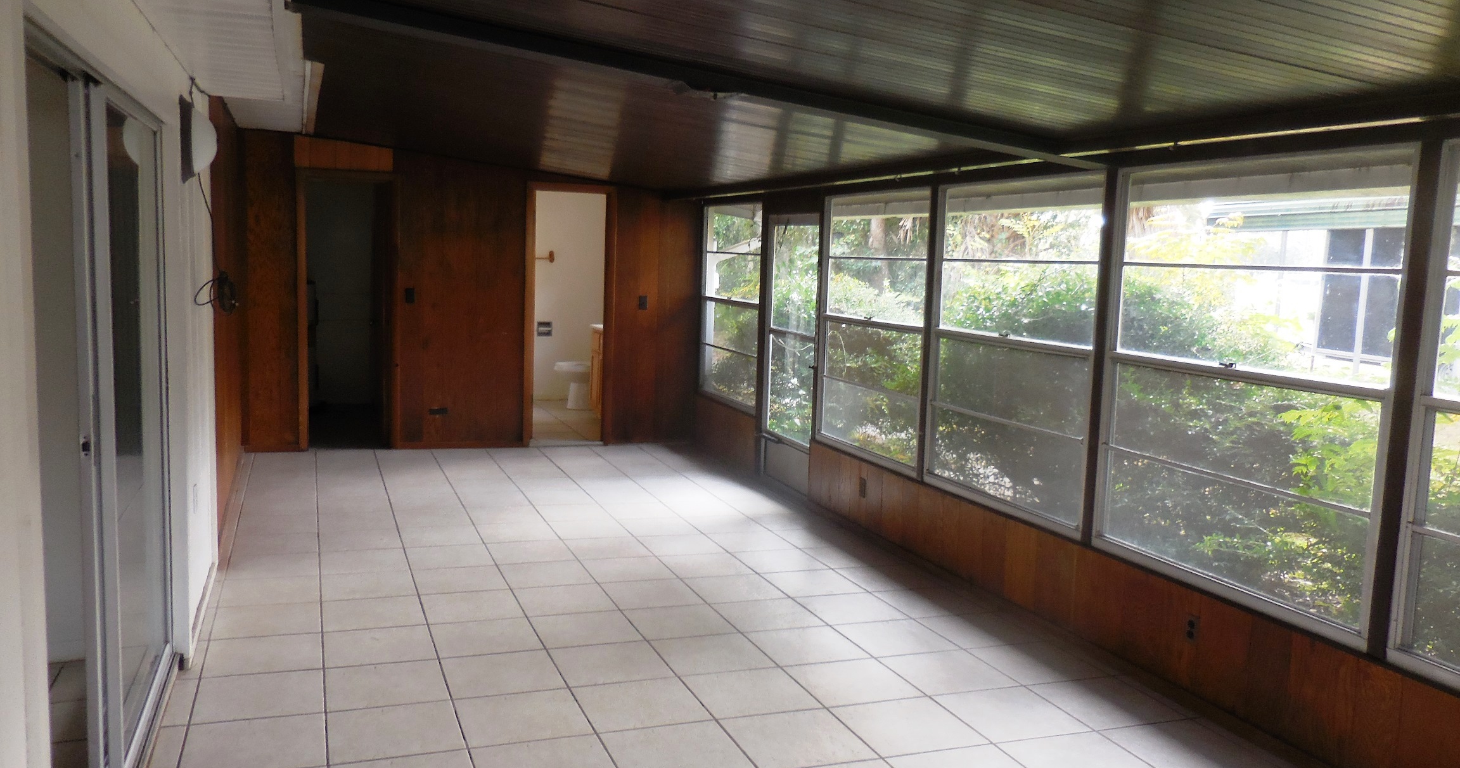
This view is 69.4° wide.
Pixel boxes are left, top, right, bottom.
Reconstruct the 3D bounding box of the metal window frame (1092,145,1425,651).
[{"bbox_3d":[1.881,-0.030,3.958,0.079,1.584,1.289,0,7,-22],"label":"metal window frame"}]

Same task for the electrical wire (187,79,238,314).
[{"bbox_3d":[-2.397,-0.797,4.939,0.110,1.055,1.343,0,7,-22],"label":"electrical wire"}]

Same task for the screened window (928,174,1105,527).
[{"bbox_3d":[1.368,-0.189,5.255,0.088,1.633,1.335,0,7,-22],"label":"screened window"}]

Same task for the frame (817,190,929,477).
[{"bbox_3d":[0.867,-0.357,6.508,0.088,1.633,1.343,0,7,-22],"label":"frame"}]

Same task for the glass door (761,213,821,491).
[{"bbox_3d":[0.435,-0.233,7.625,0.053,1.981,0.860,0,7,-22],"label":"glass door"}]

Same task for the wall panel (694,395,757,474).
[{"bbox_3d":[-0.029,0.391,8.753,0.088,0.477,1.364,0,7,-22],"label":"wall panel"}]

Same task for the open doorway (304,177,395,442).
[{"bbox_3d":[-3.025,-0.538,8.370,0.653,2.158,0.126,0,7,-20],"label":"open doorway"}]

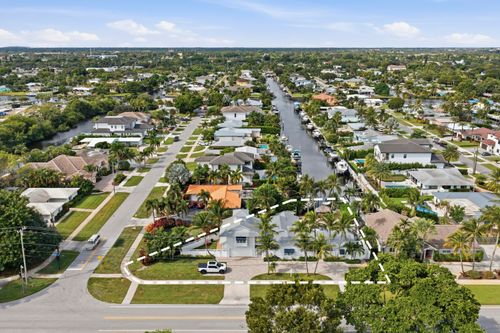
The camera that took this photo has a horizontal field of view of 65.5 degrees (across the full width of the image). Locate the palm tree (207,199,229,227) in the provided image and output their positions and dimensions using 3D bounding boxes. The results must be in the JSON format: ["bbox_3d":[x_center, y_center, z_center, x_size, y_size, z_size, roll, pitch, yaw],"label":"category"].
[{"bbox_3d":[-8.263,11.890,99.590,5.250,7.650,5.250,0,17,0],"label":"palm tree"}]

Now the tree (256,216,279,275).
[{"bbox_3d":[3.700,15.318,75.746,4.600,12.800,4.600,0,17,1],"label":"tree"}]

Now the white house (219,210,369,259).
[{"bbox_3d":[9.600,14.163,90.560,31.400,6.300,17.500,0,17,1],"label":"white house"}]

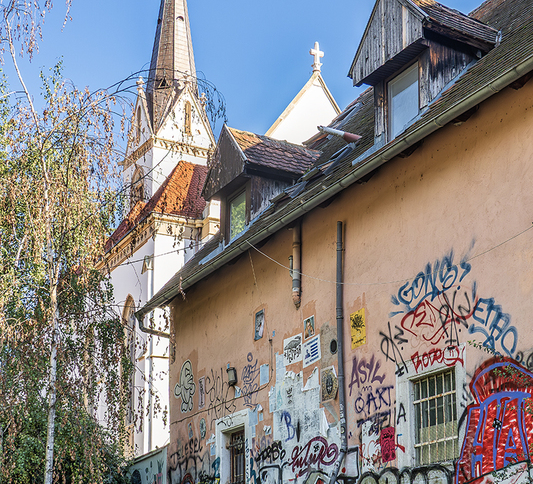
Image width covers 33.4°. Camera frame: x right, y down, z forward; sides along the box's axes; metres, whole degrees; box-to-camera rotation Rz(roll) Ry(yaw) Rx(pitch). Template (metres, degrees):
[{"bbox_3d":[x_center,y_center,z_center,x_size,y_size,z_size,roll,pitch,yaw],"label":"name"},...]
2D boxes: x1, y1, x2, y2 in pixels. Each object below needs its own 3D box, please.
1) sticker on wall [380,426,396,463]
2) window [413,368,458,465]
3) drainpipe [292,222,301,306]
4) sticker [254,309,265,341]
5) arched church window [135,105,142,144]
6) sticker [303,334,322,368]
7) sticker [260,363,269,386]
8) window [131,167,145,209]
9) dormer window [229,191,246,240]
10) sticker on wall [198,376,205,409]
[{"bbox_3d":[1.642,2.732,11.970,0.010,0.424,0.292,9,-18,-28],"label":"sticker on wall"},{"bbox_3d":[2.181,2.243,11.330,0.150,1.107,0.889,9,-18,-28],"label":"window"},{"bbox_3d":[0.500,0.368,14.580,0.120,1.501,0.115,9,-18,-28],"label":"drainpipe"},{"bbox_3d":[-0.102,1.175,12.556,0.010,0.400,0.231,12,-24,-28],"label":"sticker"},{"bbox_3d":[-6.091,-5.577,42.285,0.200,1.950,0.500,14,-25,-31],"label":"arched church window"},{"bbox_3d":[0.711,1.725,13.986,0.010,0.379,0.516,9,-18,-28],"label":"sticker"},{"bbox_3d":[-0.034,2.281,15.213,0.010,0.333,0.295,9,-18,-28],"label":"sticker"},{"bbox_3d":[-5.913,-2.384,40.731,0.300,2.350,1.200,14,-25,-31],"label":"window"},{"bbox_3d":[-0.455,-0.449,14.046,0.100,0.779,0.578,12,-24,-28],"label":"dormer window"},{"bbox_3d":[-1.258,2.927,17.305,0.010,0.567,0.257,9,-18,-28],"label":"sticker on wall"}]

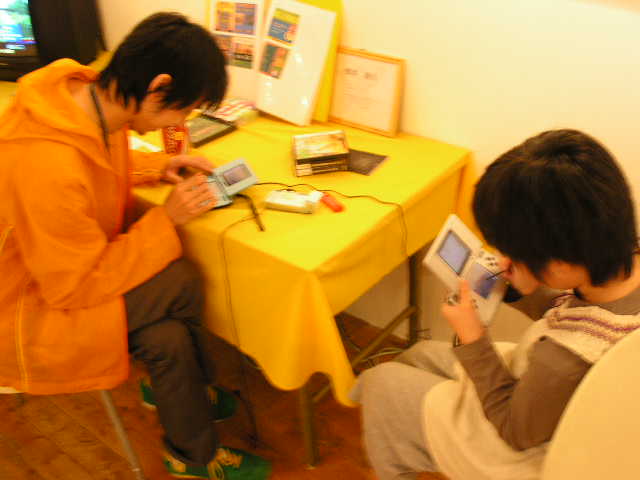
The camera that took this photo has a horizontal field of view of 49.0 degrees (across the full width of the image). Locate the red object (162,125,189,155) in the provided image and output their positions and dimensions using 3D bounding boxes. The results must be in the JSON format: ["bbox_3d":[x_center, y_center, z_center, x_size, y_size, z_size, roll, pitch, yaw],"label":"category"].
[{"bbox_3d":[-0.372,-0.267,1.796,0.066,0.118,0.066,-11,33,-10],"label":"red object"}]

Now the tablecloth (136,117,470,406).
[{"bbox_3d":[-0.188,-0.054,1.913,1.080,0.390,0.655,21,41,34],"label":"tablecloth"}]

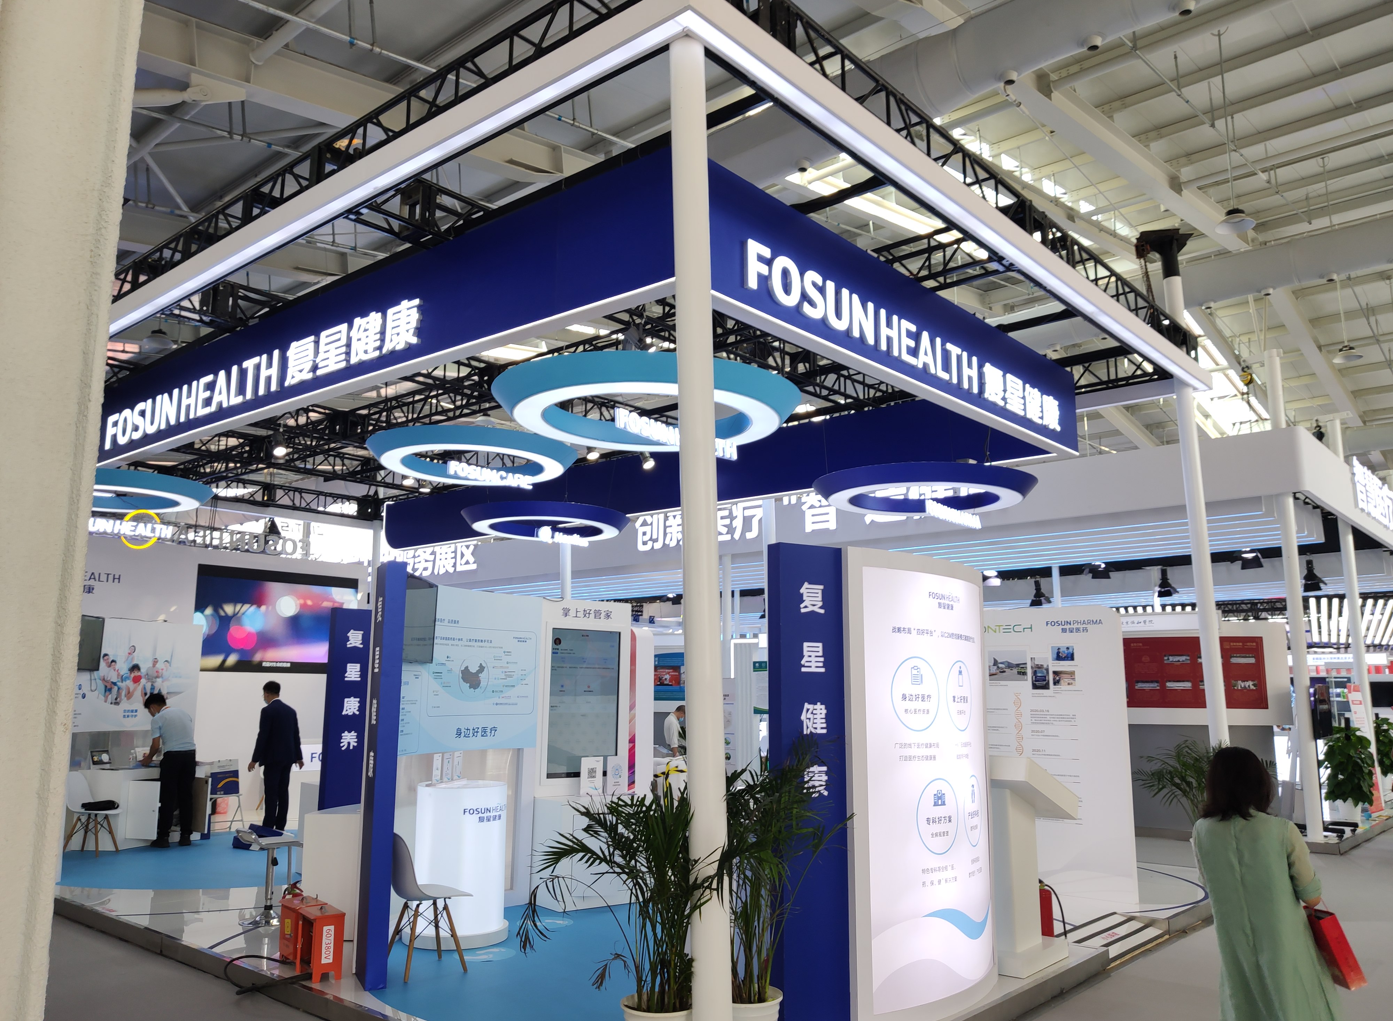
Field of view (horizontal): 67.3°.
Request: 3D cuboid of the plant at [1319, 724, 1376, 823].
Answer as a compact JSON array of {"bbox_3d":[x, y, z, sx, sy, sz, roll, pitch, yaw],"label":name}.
[{"bbox_3d":[8.359,3.357,13.520,0.650,1.260,0.650,-8,-12,40],"label":"plant"}]

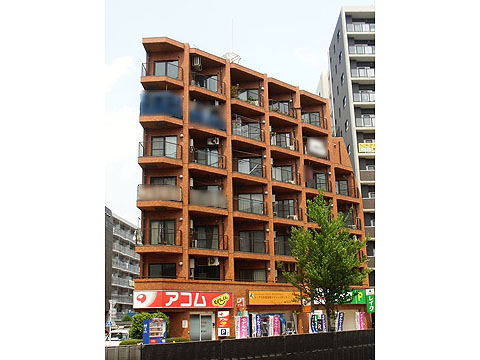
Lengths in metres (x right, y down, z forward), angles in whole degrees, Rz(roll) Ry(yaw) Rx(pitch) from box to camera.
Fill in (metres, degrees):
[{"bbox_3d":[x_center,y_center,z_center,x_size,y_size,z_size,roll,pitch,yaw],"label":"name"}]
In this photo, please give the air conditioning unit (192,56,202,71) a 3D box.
[{"bbox_3d":[-2.986,-8.215,37.364,0.360,0.580,0.820,-2,-15,3],"label":"air conditioning unit"}]

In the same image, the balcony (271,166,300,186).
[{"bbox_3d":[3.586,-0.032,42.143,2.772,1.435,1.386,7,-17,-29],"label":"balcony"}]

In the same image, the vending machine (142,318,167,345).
[{"bbox_3d":[-4.828,8.847,29.794,1.154,1.830,0.650,12,-19,-40],"label":"vending machine"}]

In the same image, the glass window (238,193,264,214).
[{"bbox_3d":[0.840,1.850,38.957,1.800,1.720,0.080,-2,-15,3],"label":"glass window"}]

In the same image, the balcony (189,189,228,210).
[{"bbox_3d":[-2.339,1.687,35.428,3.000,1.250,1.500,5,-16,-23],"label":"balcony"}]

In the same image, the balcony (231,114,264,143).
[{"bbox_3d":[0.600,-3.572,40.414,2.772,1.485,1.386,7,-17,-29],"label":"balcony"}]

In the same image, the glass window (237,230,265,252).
[{"bbox_3d":[0.792,4.446,38.151,1.860,1.720,0.120,0,-15,-5],"label":"glass window"}]

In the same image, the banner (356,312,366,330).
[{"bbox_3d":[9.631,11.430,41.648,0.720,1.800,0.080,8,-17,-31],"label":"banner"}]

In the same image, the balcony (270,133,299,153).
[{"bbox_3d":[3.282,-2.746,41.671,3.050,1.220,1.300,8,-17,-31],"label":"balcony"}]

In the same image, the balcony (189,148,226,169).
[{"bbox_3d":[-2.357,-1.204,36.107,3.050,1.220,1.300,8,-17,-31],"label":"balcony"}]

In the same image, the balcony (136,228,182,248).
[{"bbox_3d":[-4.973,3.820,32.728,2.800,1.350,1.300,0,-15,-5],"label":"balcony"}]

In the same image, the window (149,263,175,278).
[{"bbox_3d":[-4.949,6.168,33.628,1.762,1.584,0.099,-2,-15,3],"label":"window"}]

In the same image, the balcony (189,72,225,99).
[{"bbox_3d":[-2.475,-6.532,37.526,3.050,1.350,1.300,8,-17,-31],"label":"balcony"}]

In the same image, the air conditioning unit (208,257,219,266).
[{"bbox_3d":[-1.780,5.623,36.136,0.772,0.564,0.297,-2,-15,3],"label":"air conditioning unit"}]

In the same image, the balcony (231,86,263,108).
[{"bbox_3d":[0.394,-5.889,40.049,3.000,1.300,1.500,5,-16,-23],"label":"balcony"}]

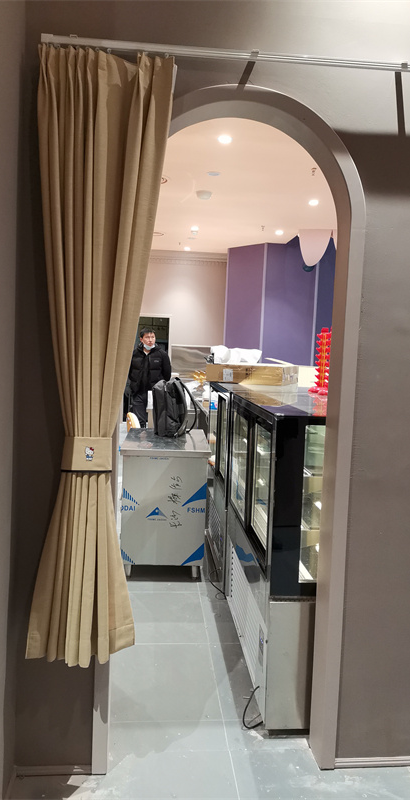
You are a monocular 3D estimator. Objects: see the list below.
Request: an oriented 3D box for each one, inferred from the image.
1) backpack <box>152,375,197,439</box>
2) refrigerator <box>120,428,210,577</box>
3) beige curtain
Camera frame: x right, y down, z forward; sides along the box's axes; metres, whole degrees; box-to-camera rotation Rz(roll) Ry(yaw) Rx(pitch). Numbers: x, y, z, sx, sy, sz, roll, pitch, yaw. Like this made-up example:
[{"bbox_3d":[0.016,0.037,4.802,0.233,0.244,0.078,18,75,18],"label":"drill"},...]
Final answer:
[{"bbox_3d":[-0.219,0.042,4.281,0.260,0.420,0.310,3,5,16],"label":"backpack"},{"bbox_3d":[-0.277,0.661,4.129,0.550,0.795,0.995,2,5,-4],"label":"refrigerator"},{"bbox_3d":[-0.318,-0.090,1.827,0.405,1.840,0.140,1,5,-5],"label":"beige curtain"}]

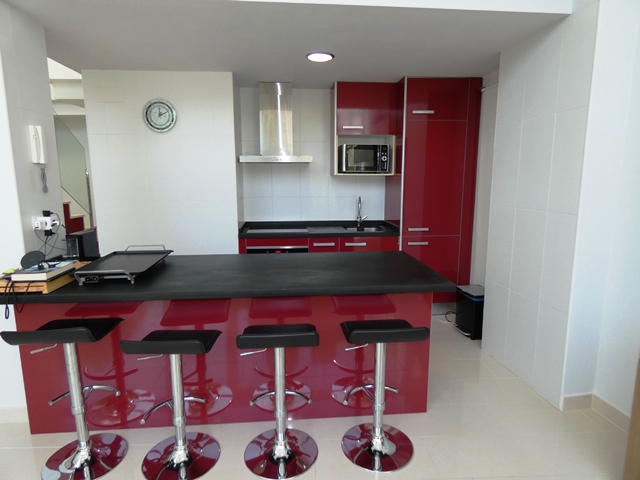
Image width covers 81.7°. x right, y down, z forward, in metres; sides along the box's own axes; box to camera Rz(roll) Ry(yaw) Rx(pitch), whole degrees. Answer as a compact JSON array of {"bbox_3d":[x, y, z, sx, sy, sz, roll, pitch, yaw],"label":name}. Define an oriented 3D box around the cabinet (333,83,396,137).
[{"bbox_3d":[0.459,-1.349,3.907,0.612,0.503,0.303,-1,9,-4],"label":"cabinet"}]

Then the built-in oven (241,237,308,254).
[{"bbox_3d":[-0.460,0.027,3.854,0.665,0.179,0.510,-1,9,-4],"label":"built-in oven"}]

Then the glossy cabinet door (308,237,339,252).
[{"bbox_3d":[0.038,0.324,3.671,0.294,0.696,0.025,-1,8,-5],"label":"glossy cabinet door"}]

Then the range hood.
[{"bbox_3d":[-0.441,-1.182,3.772,0.706,0.788,0.480,-1,9,-4],"label":"range hood"}]

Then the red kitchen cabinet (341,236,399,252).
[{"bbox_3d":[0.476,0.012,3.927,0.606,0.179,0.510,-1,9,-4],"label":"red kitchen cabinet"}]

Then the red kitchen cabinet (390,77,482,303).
[{"bbox_3d":[1.149,-0.456,3.950,0.749,2.262,0.612,-1,9,-4],"label":"red kitchen cabinet"}]

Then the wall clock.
[{"bbox_3d":[-1.441,-1.119,3.334,0.301,0.300,0.042,-1,9,-4],"label":"wall clock"}]

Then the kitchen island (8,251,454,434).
[{"bbox_3d":[-0.493,0.606,2.255,2.291,0.875,0.879,-1,9,-4],"label":"kitchen island"}]

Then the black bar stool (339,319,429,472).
[{"bbox_3d":[0.302,0.733,1.893,0.380,0.735,0.385,-1,9,-4],"label":"black bar stool"}]

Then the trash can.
[{"bbox_3d":[1.444,0.654,3.403,0.260,0.402,0.350,-1,9,-4],"label":"trash can"}]

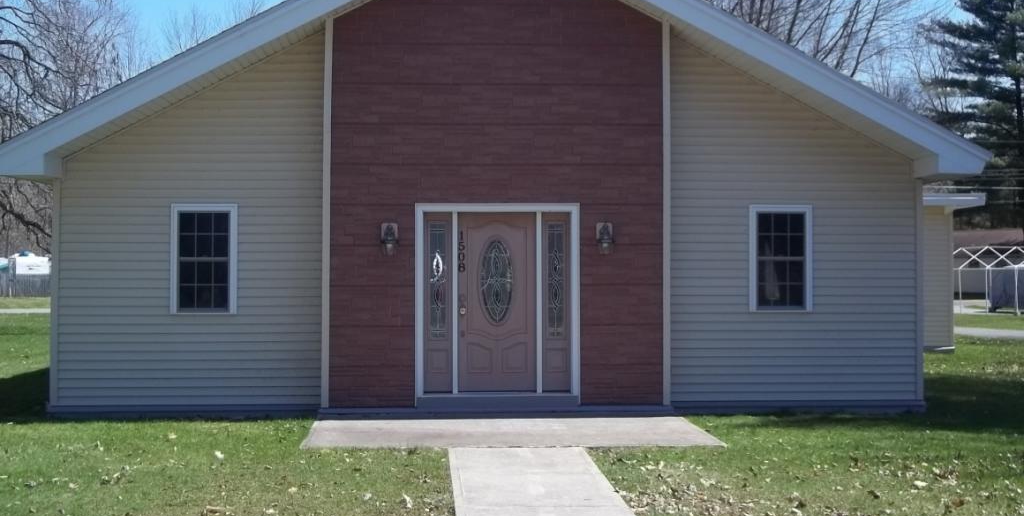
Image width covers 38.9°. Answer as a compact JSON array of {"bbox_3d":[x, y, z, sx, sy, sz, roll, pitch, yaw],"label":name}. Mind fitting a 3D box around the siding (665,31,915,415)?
[{"bbox_3d":[3.265,-0.422,16.798,2.961,4.281,0.150,0,0,-4],"label":"siding"}]

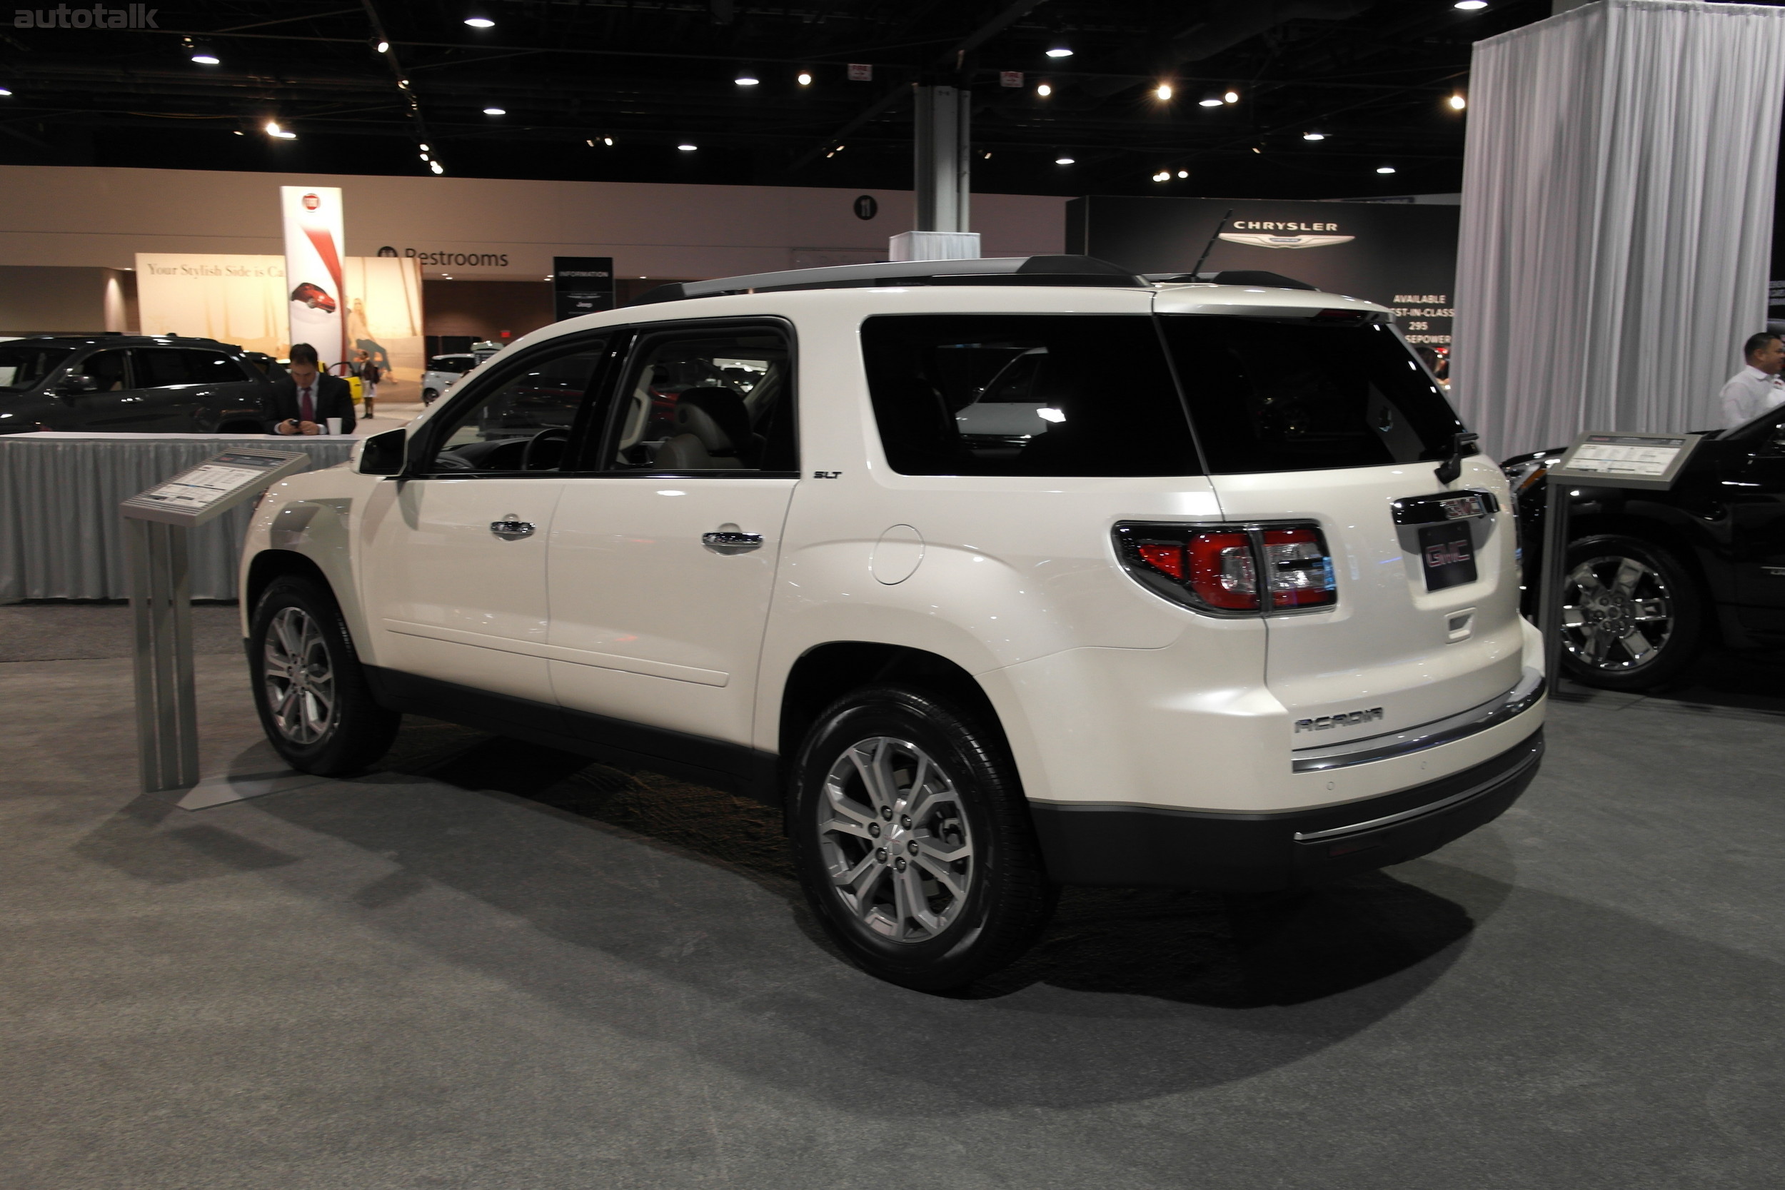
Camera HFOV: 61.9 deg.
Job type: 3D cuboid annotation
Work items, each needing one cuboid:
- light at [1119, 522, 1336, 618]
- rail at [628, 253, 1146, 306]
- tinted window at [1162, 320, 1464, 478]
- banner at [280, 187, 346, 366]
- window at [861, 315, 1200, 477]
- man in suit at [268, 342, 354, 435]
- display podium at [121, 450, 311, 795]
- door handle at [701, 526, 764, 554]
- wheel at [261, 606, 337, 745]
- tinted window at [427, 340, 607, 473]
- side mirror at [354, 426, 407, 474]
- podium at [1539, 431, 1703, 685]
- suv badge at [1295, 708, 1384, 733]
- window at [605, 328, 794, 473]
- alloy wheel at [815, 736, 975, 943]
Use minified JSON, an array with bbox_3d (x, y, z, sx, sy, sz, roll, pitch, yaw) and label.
[{"bbox_3d":[0.740,-0.071,3.318,0.390,0.215,0.330,8,11,40],"label":"light"},{"bbox_3d":[-0.124,-0.888,4.228,1.980,0.100,0.070,8,11,40],"label":"rail"},{"bbox_3d":[1.208,-0.530,3.850,1.620,0.480,0.150,-9,-20,-48],"label":"tinted window"},{"bbox_3d":[-17.093,-8.775,44.280,1.850,6.500,0.350,-2,9,-15],"label":"banner"},{"bbox_3d":[0.305,-0.479,3.572,1.060,0.410,0.060,7,-6,38],"label":"window"},{"bbox_3d":[-4.032,-0.903,10.339,0.580,1.670,0.440,-1,9,-9],"label":"man in suit"},{"bbox_3d":[-2.422,0.119,5.412,0.626,1.278,0.430,9,12,42],"label":"display podium"},{"bbox_3d":[-0.435,-0.144,4.073,0.230,0.055,0.055,8,11,40],"label":"door handle"},{"bbox_3d":[-2.226,0.306,5.789,0.530,0.530,0.190,8,11,40],"label":"wheel"},{"bbox_3d":[-1.251,-0.609,4.891,0.870,0.470,0.060,5,-5,40],"label":"tinted window"},{"bbox_3d":[-1.769,-0.482,5.092,0.145,0.165,0.200,8,12,40],"label":"side mirror"},{"bbox_3d":[3.400,-0.120,6.980,0.430,1.240,0.550,-8,12,-43],"label":"podium"},{"bbox_3d":[0.993,0.276,3.301,0.264,0.034,0.012,-5,11,-31],"label":"suv badge"},{"bbox_3d":[-0.537,-0.548,4.297,0.800,0.450,0.060,5,-5,40],"label":"window"},{"bbox_3d":[0.057,0.612,3.840,0.530,0.530,0.190,8,11,40],"label":"alloy wheel"}]

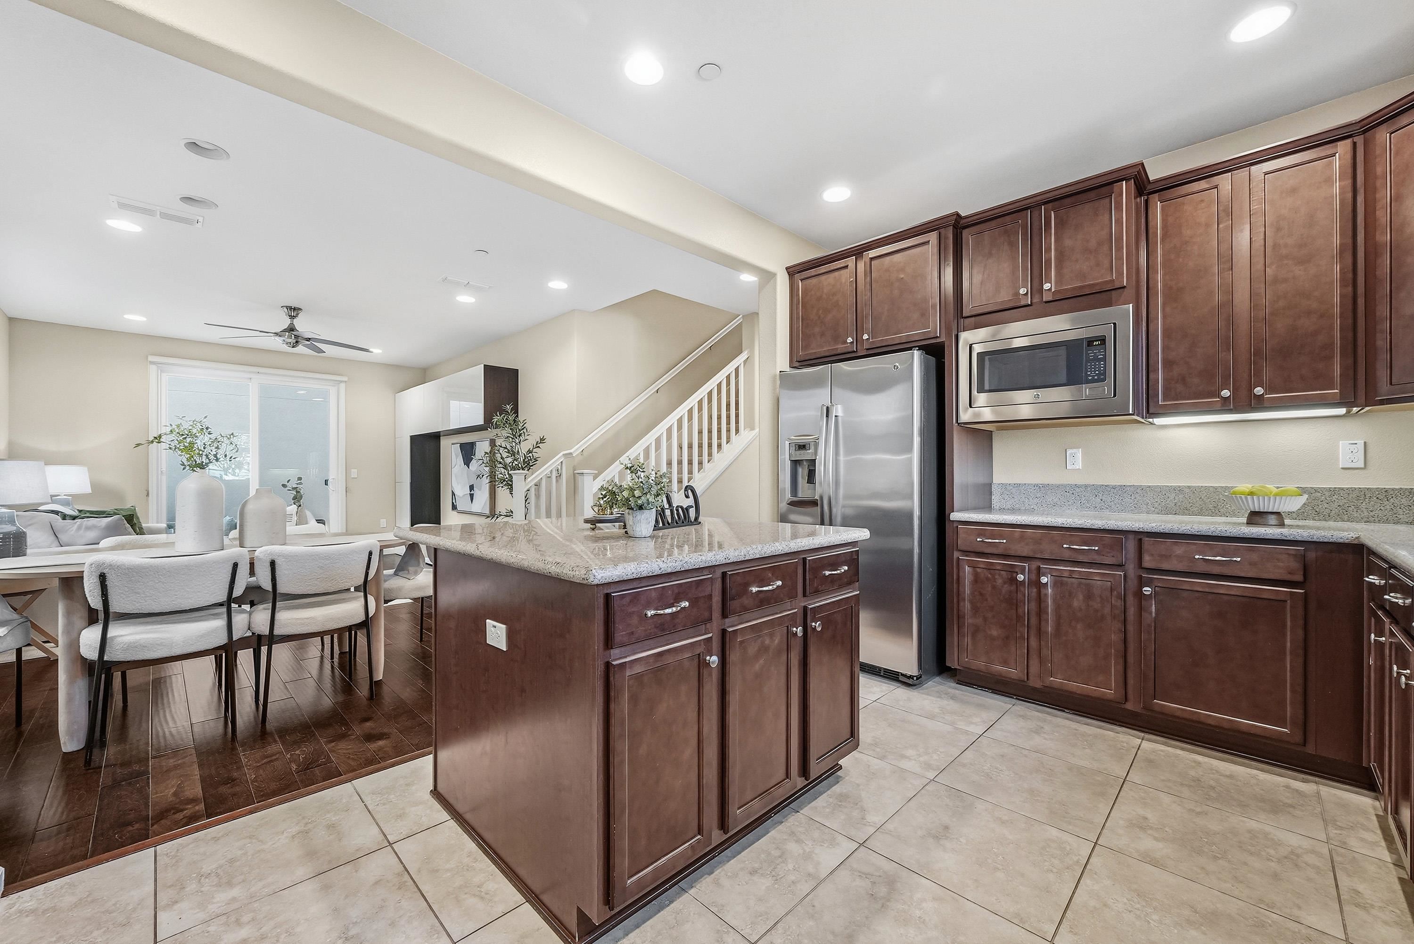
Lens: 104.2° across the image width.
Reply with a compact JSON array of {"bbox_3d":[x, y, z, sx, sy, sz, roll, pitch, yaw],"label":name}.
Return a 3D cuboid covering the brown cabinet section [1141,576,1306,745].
[{"bbox_3d":[2.045,0.728,2.204,0.024,0.567,0.474,1,-1,-45],"label":"brown cabinet section"}]

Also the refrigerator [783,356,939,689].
[{"bbox_3d":[0.984,0.244,3.407,0.765,1.777,0.898,0,0,-45],"label":"refrigerator"}]

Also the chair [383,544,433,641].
[{"bbox_3d":[-1.945,0.761,3.474,0.540,0.800,0.540,0,-1,-45],"label":"chair"}]

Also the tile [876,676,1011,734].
[{"bbox_3d":[1.186,1.135,2.716,0.490,0.010,0.497,0,0,-45],"label":"tile"}]

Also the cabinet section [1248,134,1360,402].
[{"bbox_3d":[2.440,-0.789,2.262,0.024,1.025,0.286,1,-1,-45],"label":"cabinet section"}]

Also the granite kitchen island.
[{"bbox_3d":[-0.290,0.673,2.063,1.197,0.912,1.335,0,0,-45],"label":"granite kitchen island"}]

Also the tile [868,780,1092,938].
[{"bbox_3d":[0.842,1.154,1.698,0.506,0.010,0.503,0,-1,-45],"label":"tile"}]

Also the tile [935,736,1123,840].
[{"bbox_3d":[1.203,1.156,2.057,0.506,0.010,0.503,0,-1,-45],"label":"tile"}]

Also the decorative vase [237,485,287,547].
[{"bbox_3d":[-2.409,0.243,2.982,0.205,0.315,0.205,0,-1,-45],"label":"decorative vase"}]

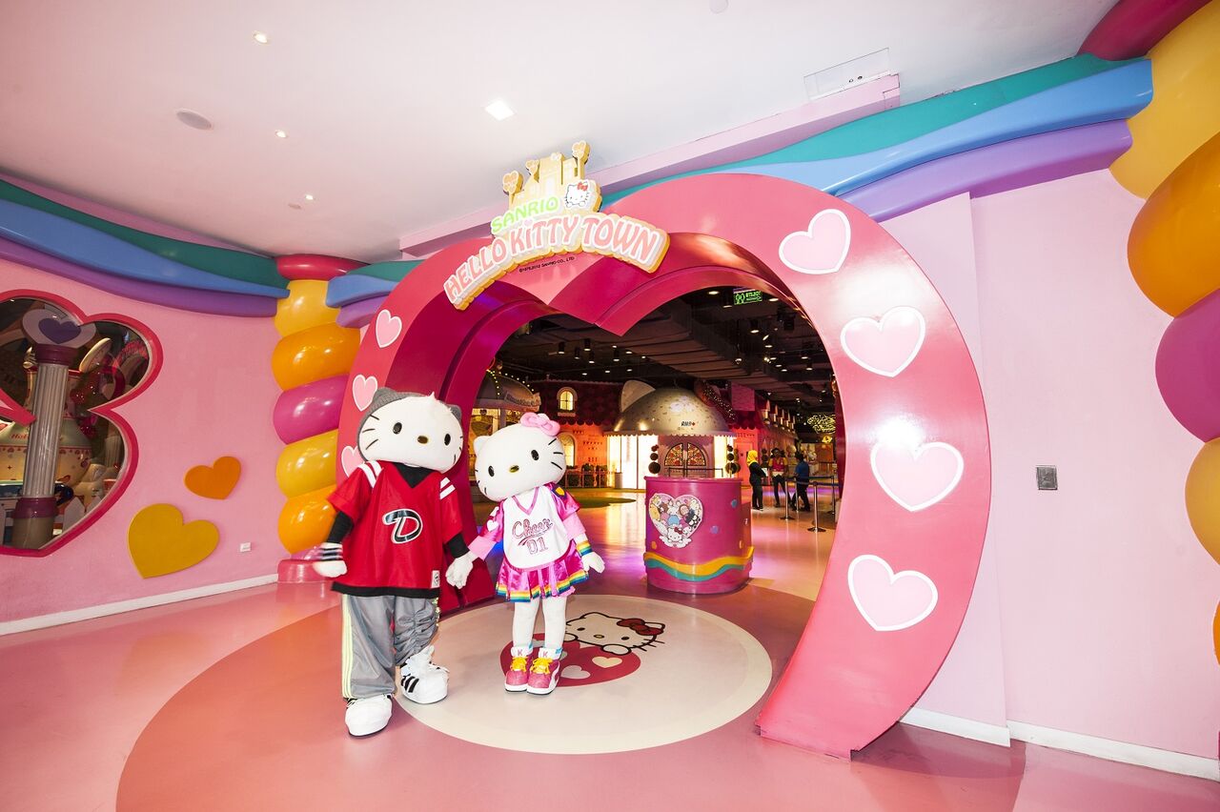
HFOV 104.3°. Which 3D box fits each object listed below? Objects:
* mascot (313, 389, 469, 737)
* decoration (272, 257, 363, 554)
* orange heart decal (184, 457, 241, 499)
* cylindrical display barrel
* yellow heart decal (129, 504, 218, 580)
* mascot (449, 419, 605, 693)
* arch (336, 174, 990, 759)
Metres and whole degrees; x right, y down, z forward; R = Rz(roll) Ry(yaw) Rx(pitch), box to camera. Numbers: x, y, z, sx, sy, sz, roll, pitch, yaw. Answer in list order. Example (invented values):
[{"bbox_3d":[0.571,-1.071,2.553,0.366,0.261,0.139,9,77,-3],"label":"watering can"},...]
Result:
[{"bbox_3d":[-1.282,0.844,2.802,0.820,1.860,0.640,3,-6,-29],"label":"mascot"},{"bbox_3d":[-3.559,-0.020,5.833,0.850,3.580,0.750,1,-5,-11],"label":"decoration"},{"bbox_3d":[-4.148,0.763,4.962,0.030,0.454,0.459,-4,-7,38],"label":"orange heart decal"},{"bbox_3d":[1.016,1.419,5.522,1.100,1.200,1.020,-3,-6,30],"label":"cylindrical display barrel"},{"bbox_3d":[-4.307,1.310,4.710,0.030,0.695,0.685,-4,-7,38],"label":"yellow heart decal"},{"bbox_3d":[-0.552,0.931,3.213,1.000,1.760,0.620,0,-5,-2],"label":"mascot"},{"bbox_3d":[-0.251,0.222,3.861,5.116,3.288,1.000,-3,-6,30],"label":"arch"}]

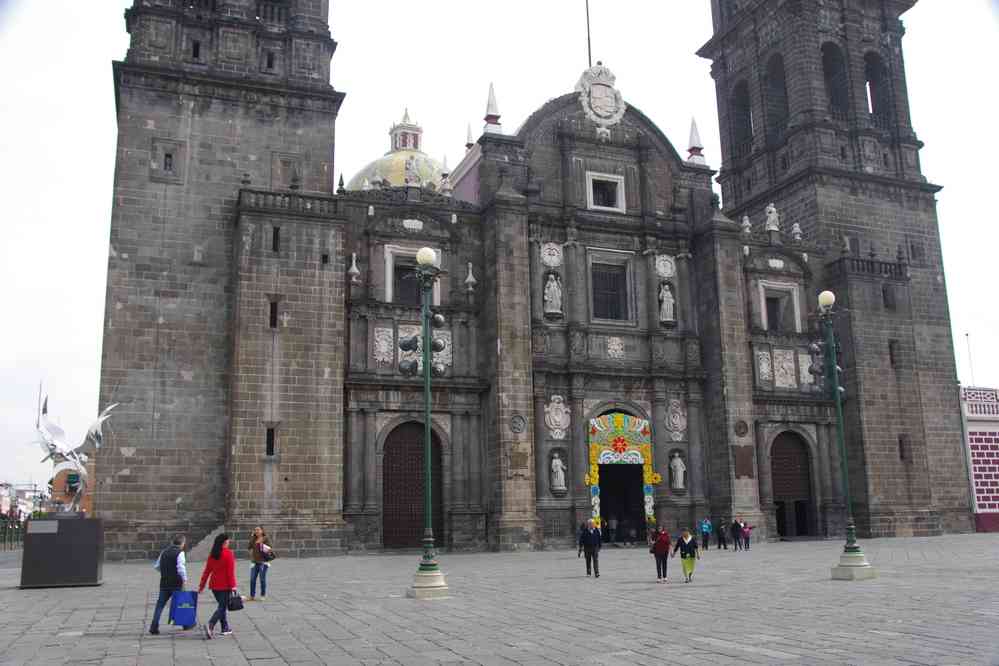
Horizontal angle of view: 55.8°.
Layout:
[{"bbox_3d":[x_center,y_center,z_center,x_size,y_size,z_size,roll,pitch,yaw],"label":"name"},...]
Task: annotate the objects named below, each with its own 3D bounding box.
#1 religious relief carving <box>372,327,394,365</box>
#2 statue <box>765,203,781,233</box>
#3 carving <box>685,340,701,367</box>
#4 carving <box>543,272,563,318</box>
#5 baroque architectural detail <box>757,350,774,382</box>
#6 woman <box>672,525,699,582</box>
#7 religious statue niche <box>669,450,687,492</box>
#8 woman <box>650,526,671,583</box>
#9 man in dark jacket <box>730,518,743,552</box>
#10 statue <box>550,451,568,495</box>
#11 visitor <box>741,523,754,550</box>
[{"bbox_3d":[-7.471,0.940,61.052,1.179,2.400,0.250,3,-12,-20],"label":"religious relief carving"},{"bbox_3d":[18.123,-7.667,62.632,0.791,1.907,0.600,3,-13,-22],"label":"statue"},{"bbox_3d":[11.868,1.260,57.939,0.870,1.545,0.200,3,-13,-22],"label":"carving"},{"bbox_3d":[3.344,-2.409,62.415,1.411,3.098,0.800,4,-12,-23],"label":"carving"},{"bbox_3d":[19.170,2.416,67.993,1.035,2.172,0.250,4,-12,-23],"label":"baroque architectural detail"},{"bbox_3d":[5.265,6.307,26.850,0.720,1.510,0.420,-3,-12,7],"label":"woman"},{"bbox_3d":[11.827,9.404,63.708,1.324,2.981,0.800,4,-12,-23],"label":"religious statue niche"},{"bbox_3d":[4.702,6.417,27.300,0.550,1.600,0.400,-3,-12,9],"label":"woman"},{"bbox_3d":[12.826,10.907,51.000,0.500,1.680,0.550,-10,-15,35],"label":"man in dark jacket"},{"bbox_3d":[3.944,9.172,62.062,0.880,2.448,0.650,3,-12,-22],"label":"statue"},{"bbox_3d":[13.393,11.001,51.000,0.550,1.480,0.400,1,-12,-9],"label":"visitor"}]

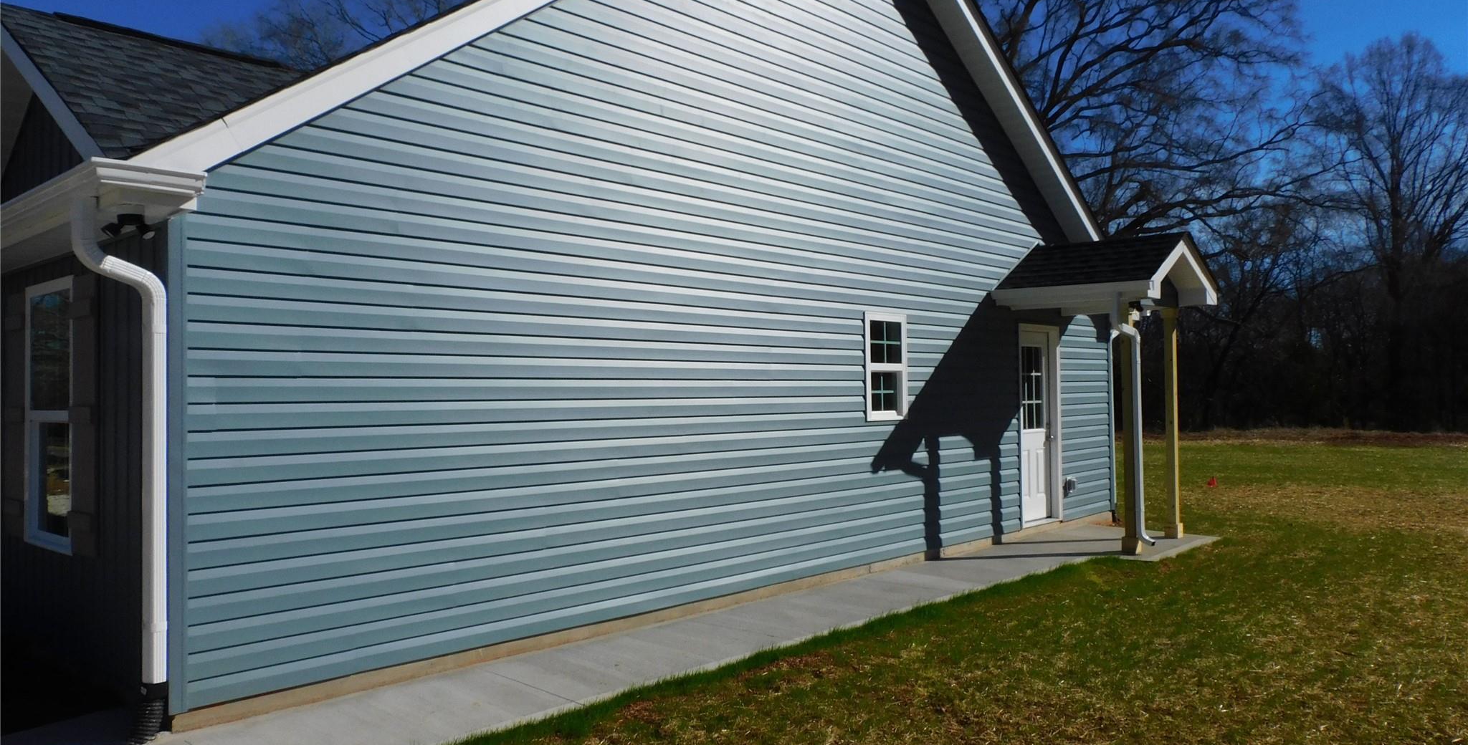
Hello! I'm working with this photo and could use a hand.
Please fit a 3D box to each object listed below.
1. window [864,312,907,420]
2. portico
[{"bbox_3d":[1.302,-0.053,8.750,0.080,0.915,0.610,-2,-2,43],"label":"window"},{"bbox_3d":[3.808,0.174,10.273,1.500,3.060,2.000,-2,-2,43],"label":"portico"}]

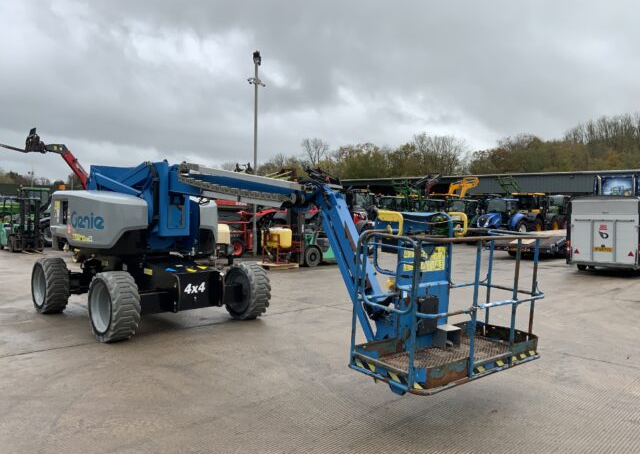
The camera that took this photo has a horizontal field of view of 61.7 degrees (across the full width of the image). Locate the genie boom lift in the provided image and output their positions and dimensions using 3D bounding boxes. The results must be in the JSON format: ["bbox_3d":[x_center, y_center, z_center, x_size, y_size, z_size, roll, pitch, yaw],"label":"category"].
[{"bbox_3d":[-1.250,0.230,7.150,7.500,2.450,2.620,2,2,45],"label":"genie boom lift"}]

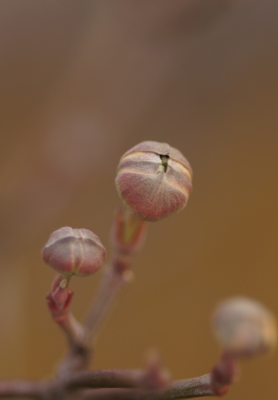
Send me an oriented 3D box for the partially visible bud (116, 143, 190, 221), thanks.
[{"bbox_3d":[0.002,-0.002,0.305,0.009,0.009,0.009,9,42,-8],"label":"partially visible bud"}]

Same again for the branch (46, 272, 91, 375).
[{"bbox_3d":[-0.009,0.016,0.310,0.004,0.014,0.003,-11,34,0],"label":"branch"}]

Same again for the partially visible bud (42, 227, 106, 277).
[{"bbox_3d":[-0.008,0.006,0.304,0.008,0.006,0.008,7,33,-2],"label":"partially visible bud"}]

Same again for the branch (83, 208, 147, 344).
[{"bbox_3d":[-0.003,0.010,0.313,0.004,0.018,0.003,16,19,0],"label":"branch"}]

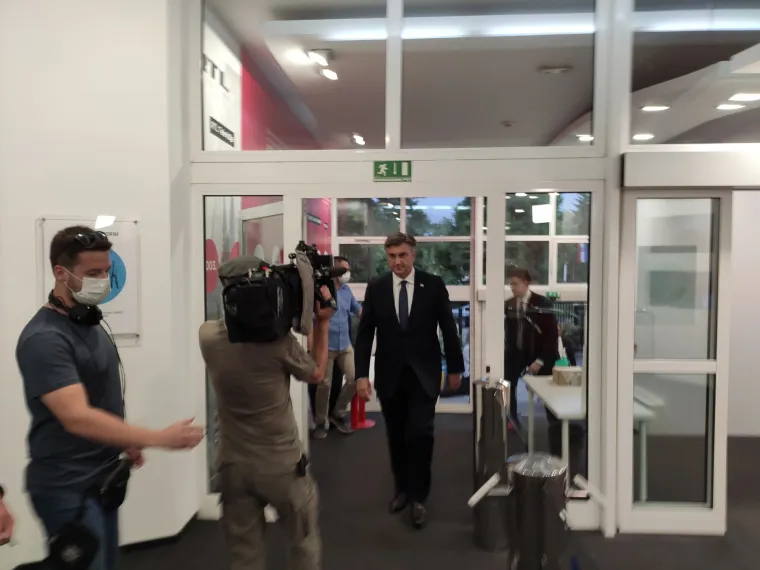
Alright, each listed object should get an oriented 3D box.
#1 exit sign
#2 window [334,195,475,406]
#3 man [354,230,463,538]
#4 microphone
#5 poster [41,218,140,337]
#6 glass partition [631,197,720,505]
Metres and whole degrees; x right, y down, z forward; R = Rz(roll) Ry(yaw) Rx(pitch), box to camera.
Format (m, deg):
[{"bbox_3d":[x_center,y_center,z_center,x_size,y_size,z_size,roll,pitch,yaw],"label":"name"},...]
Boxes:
[{"bbox_3d":[0.079,-0.702,3.526,0.233,0.131,0.020,0,2,3],"label":"exit sign"},{"bbox_3d":[0.265,0.191,6.304,1.562,2.439,0.081,0,2,3],"label":"window"},{"bbox_3d":[0.193,0.585,3.796,0.706,1.855,0.464,0,2,3],"label":"man"},{"bbox_3d":[-0.205,-0.054,2.520,0.050,0.050,0.181,1,2,31],"label":"microphone"},{"bbox_3d":[-1.616,-0.028,3.206,0.470,0.658,0.020,-1,2,-25],"label":"poster"},{"bbox_3d":[1.796,0.406,3.505,0.534,1.915,0.050,0,2,3],"label":"glass partition"}]

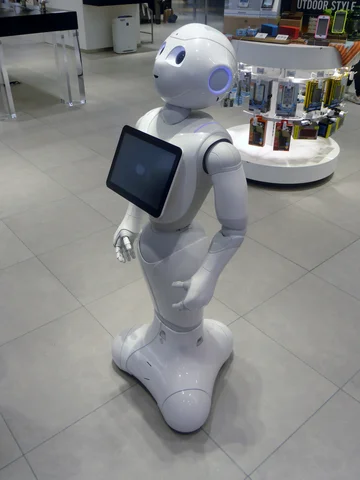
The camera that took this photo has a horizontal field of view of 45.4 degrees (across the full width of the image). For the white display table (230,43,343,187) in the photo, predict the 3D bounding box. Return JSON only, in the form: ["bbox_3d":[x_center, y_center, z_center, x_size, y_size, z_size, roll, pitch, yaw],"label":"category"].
[{"bbox_3d":[0.730,-0.978,3.093,0.940,0.910,0.940,7,34,10],"label":"white display table"}]

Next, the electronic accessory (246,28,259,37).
[{"bbox_3d":[0.447,-1.278,2.652,0.050,0.044,0.042,26,41,34],"label":"electronic accessory"}]

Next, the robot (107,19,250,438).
[{"bbox_3d":[0.025,0.003,1.317,0.440,1.210,0.490,-24,40,-32],"label":"robot"}]

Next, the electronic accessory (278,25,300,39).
[{"bbox_3d":[0.671,-1.257,2.610,0.050,0.056,0.115,-21,39,-29],"label":"electronic accessory"}]

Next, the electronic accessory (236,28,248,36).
[{"bbox_3d":[0.384,-1.289,2.669,0.050,0.044,0.042,19,38,26],"label":"electronic accessory"}]

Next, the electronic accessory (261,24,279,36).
[{"bbox_3d":[0.564,-1.303,2.681,0.050,0.054,0.110,-18,37,-26],"label":"electronic accessory"}]

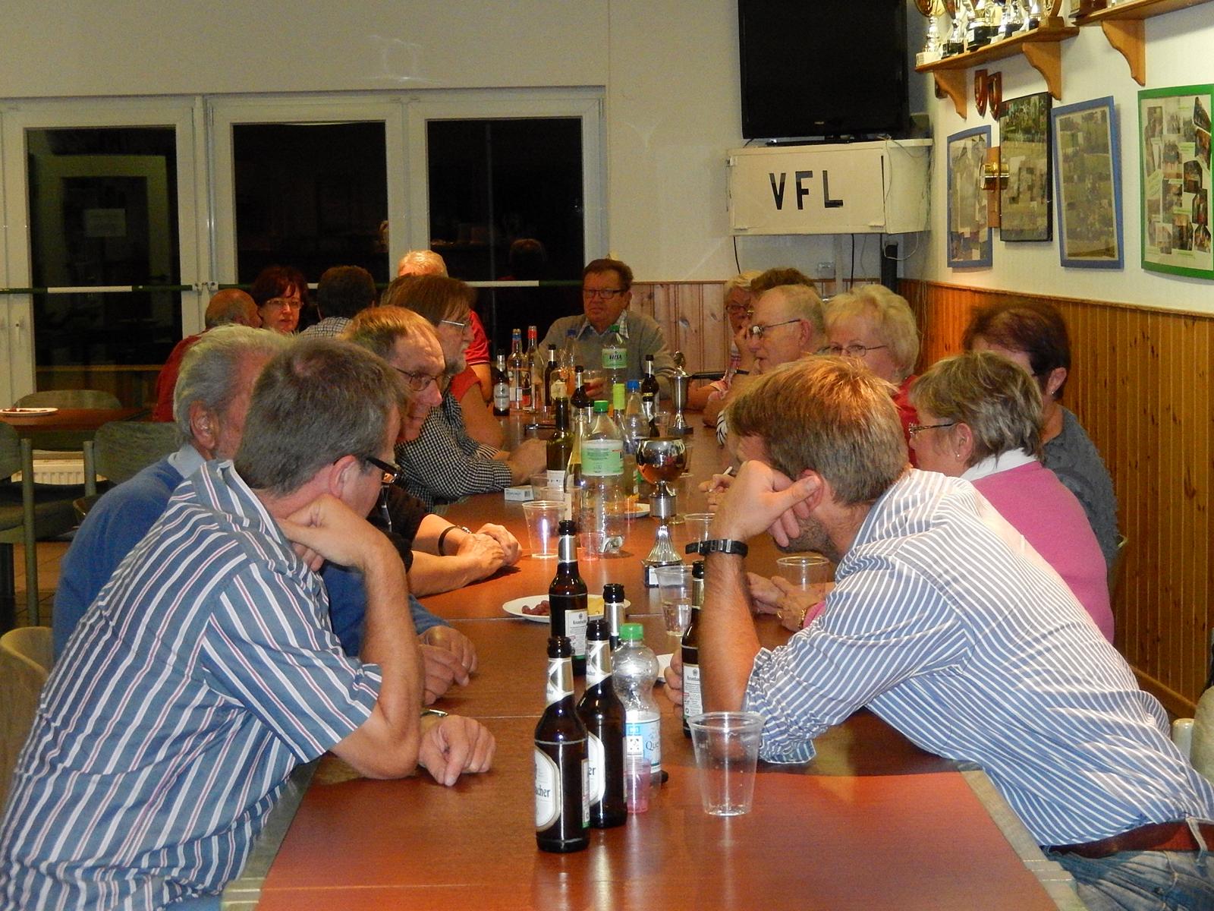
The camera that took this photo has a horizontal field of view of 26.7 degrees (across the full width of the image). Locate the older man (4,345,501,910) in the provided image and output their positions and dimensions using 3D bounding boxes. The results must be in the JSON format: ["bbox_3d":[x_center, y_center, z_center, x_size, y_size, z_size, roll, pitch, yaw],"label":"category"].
[{"bbox_3d":[-0.443,0.516,3.188,0.680,1.300,0.550,-2,5,-11],"label":"older man"}]

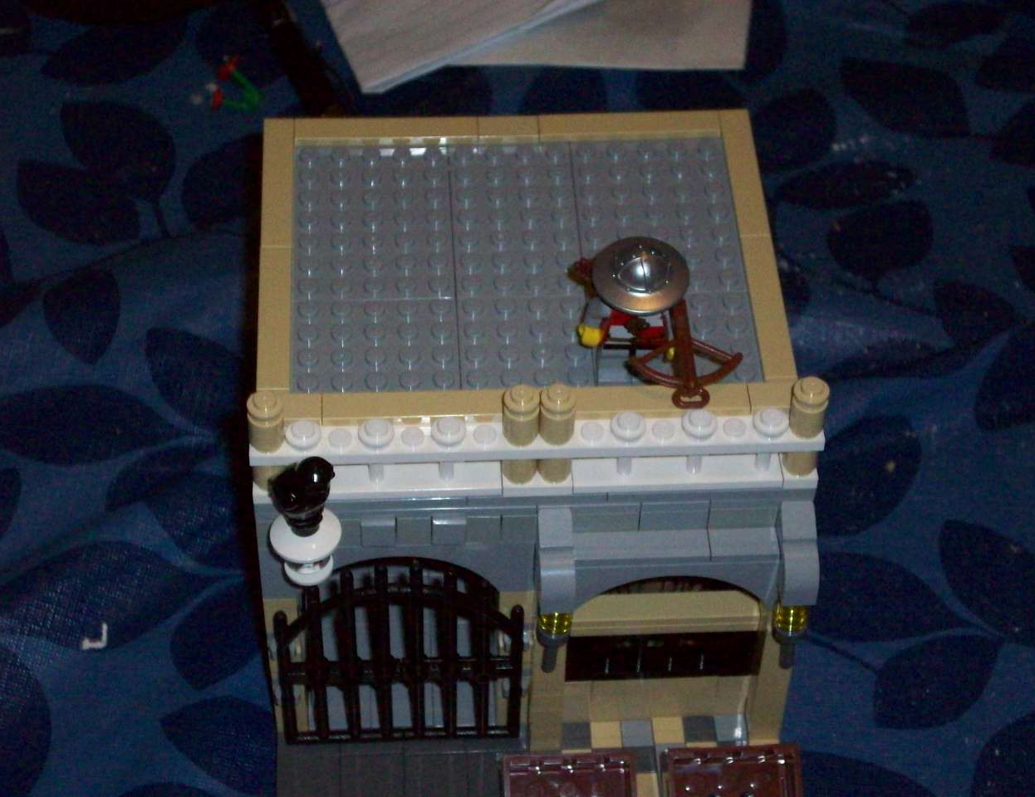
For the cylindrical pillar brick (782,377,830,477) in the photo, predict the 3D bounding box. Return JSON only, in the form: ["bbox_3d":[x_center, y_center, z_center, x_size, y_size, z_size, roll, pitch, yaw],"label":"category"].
[{"bbox_3d":[0.065,0.006,0.531,0.008,0.027,0.008,1,49,-1],"label":"cylindrical pillar brick"}]

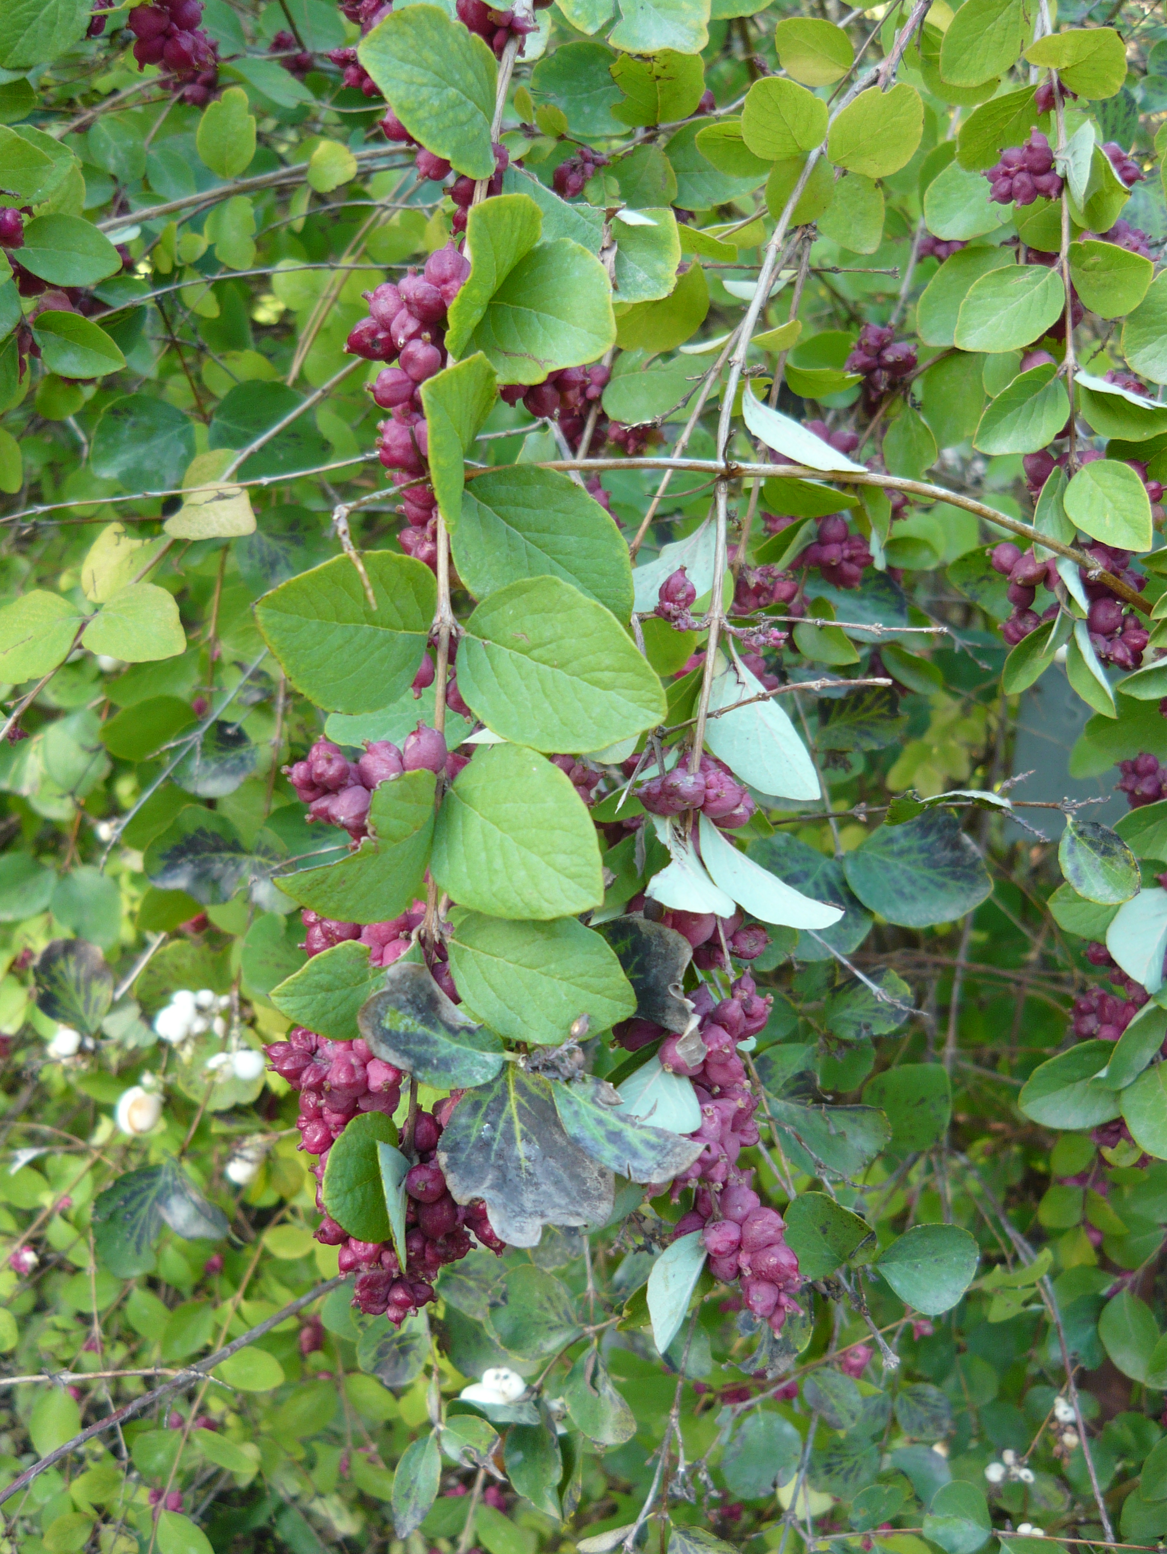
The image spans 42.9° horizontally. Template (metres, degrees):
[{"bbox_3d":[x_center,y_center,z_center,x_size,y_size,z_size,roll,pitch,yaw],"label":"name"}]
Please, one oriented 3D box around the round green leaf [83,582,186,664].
[{"bbox_3d":[-0.137,-0.046,0.452,0.032,0.026,0.006,20,-24,3],"label":"round green leaf"}]

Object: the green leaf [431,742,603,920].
[{"bbox_3d":[-0.013,0.015,0.329,0.043,0.037,0.009,37,-17,6],"label":"green leaf"}]

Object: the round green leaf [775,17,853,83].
[{"bbox_3d":[0.062,-0.201,0.410,0.025,0.006,0.024,38,71,15],"label":"round green leaf"}]

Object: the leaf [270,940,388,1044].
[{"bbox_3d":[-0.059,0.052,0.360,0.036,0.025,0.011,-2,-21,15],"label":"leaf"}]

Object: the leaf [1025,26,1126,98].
[{"bbox_3d":[0.180,-0.255,0.530,0.032,0.030,0.015,-33,-12,-8],"label":"leaf"}]

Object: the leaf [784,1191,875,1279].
[{"bbox_3d":[0.062,0.120,0.384,0.022,0.021,0.009,32,-21,6],"label":"leaf"}]

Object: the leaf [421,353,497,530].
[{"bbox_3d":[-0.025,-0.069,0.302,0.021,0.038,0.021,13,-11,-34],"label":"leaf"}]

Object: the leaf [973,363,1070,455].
[{"bbox_3d":[0.124,-0.104,0.420,0.023,0.036,0.007,44,-11,19],"label":"leaf"}]

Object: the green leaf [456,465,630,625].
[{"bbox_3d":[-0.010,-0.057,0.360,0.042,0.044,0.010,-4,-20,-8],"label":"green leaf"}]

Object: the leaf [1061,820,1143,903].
[{"bbox_3d":[0.150,0.025,0.430,0.020,0.029,0.005,-34,-13,-12],"label":"leaf"}]

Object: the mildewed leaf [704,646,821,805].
[{"bbox_3d":[0.040,-0.011,0.357,0.019,0.043,0.012,-32,-5,25],"label":"mildewed leaf"}]

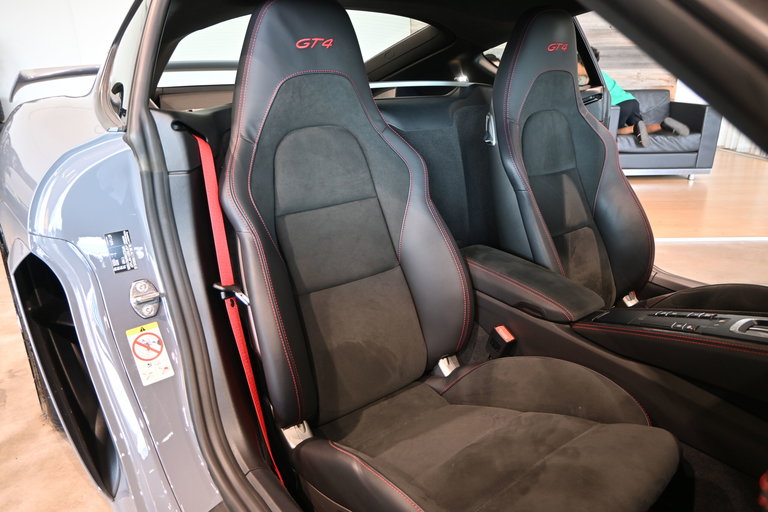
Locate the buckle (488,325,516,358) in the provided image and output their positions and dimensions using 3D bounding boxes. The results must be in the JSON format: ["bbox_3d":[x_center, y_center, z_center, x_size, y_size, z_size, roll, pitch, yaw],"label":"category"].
[{"bbox_3d":[0.267,0.207,1.185,0.028,0.080,0.042,-13,47,-30],"label":"buckle"}]

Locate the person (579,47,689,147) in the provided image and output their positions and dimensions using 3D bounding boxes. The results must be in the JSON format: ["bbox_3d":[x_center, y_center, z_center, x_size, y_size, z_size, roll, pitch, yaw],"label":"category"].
[{"bbox_3d":[2.292,-1.500,4.800,0.920,0.850,0.480,7,21,23],"label":"person"}]

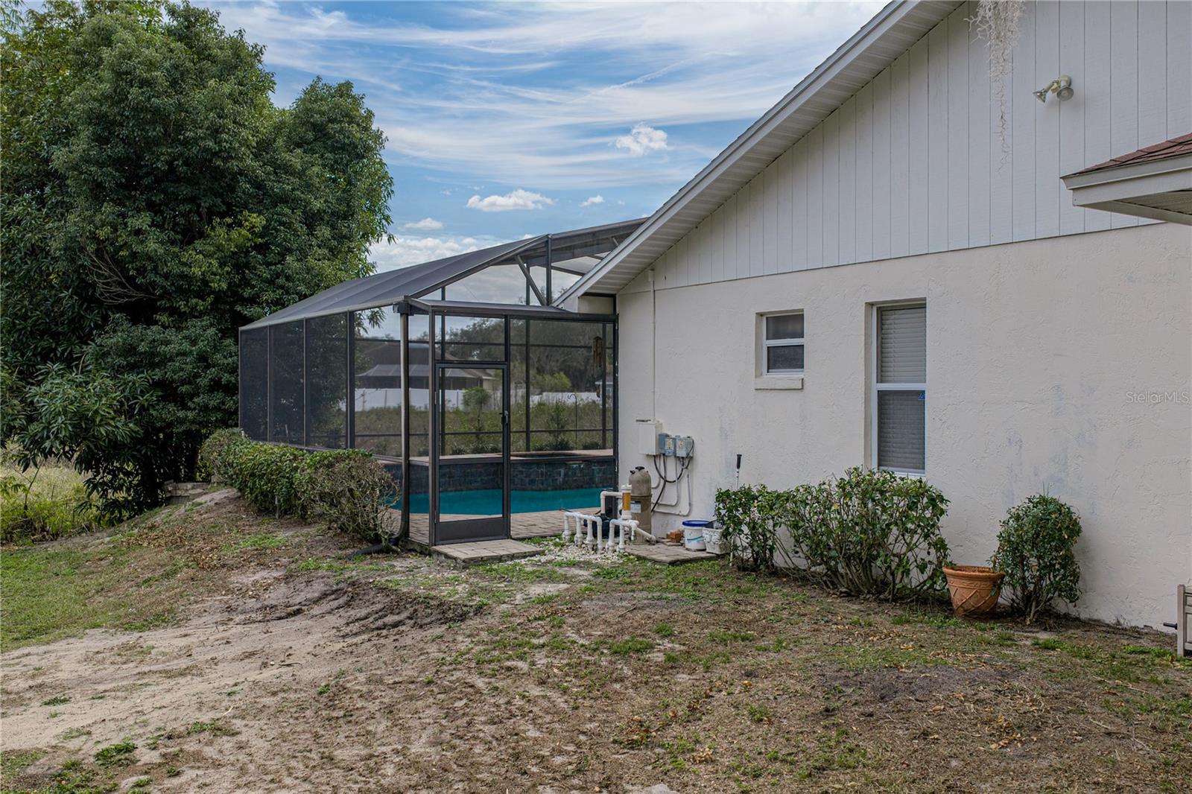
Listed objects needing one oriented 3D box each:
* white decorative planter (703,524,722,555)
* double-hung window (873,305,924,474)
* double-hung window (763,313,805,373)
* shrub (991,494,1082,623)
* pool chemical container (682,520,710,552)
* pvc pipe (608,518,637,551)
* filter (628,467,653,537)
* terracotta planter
[{"bbox_3d":[1.378,1.609,10.398,0.280,0.280,0.280,0,0,-38],"label":"white decorative planter"},{"bbox_3d":[2.940,-0.080,8.877,0.100,1.645,0.665,-1,1,-37],"label":"double-hung window"},{"bbox_3d":[2.067,-0.567,10.049,0.100,0.670,0.660,-1,1,-37],"label":"double-hung window"},{"bbox_3d":[3.493,1.282,7.348,0.640,1.020,0.660,-1,1,-37],"label":"shrub"},{"bbox_3d":[1.153,1.585,10.613,0.305,0.315,0.305,0,1,0],"label":"pool chemical container"},{"bbox_3d":[0.299,1.551,10.454,0.110,0.370,0.450,-1,1,-37],"label":"pvc pipe"},{"bbox_3d":[0.526,1.281,11.002,0.280,0.920,0.280,0,1,0],"label":"filter"},{"bbox_3d":[3.126,1.610,7.671,0.485,0.360,0.485,-1,1,-37],"label":"terracotta planter"}]

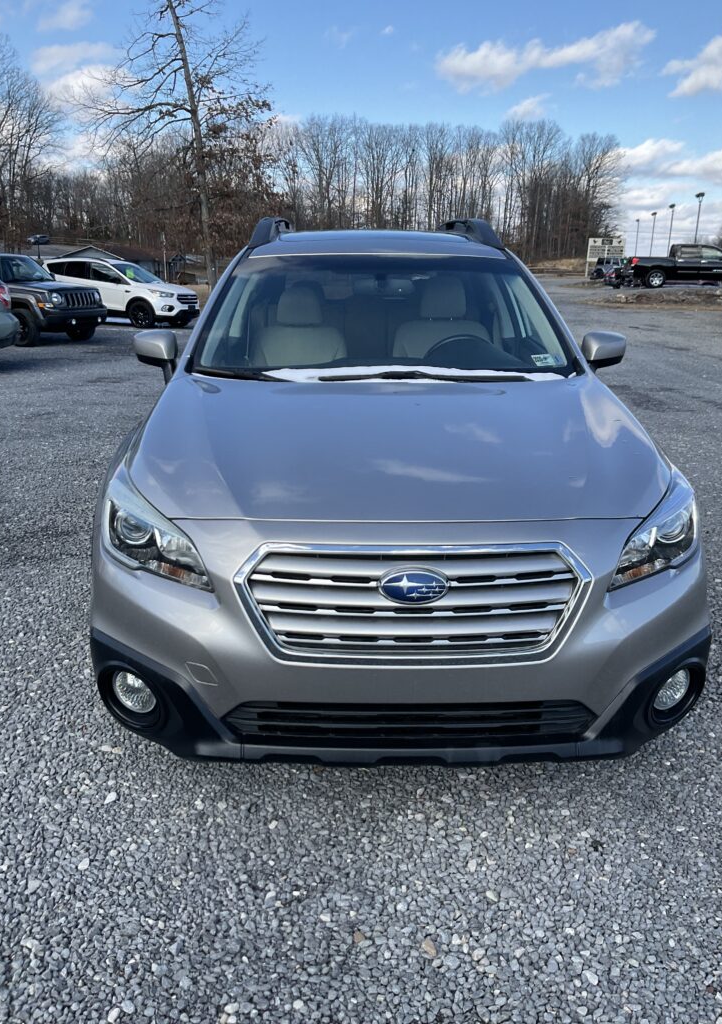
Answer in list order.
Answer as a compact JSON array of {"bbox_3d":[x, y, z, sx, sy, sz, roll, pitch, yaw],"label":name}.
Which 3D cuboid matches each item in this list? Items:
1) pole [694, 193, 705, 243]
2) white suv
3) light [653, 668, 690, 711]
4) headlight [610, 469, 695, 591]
[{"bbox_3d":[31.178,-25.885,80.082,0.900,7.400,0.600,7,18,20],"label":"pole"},{"bbox_3d":[-6.590,-6.030,23.530,4.530,1.690,1.880,8,18,23],"label":"white suv"},{"bbox_3d":[0.851,0.478,2.370,0.110,0.115,0.080,0,18,-2],"label":"light"},{"bbox_3d":[0.809,0.029,2.363,0.370,0.250,0.430,0,18,-2],"label":"headlight"}]

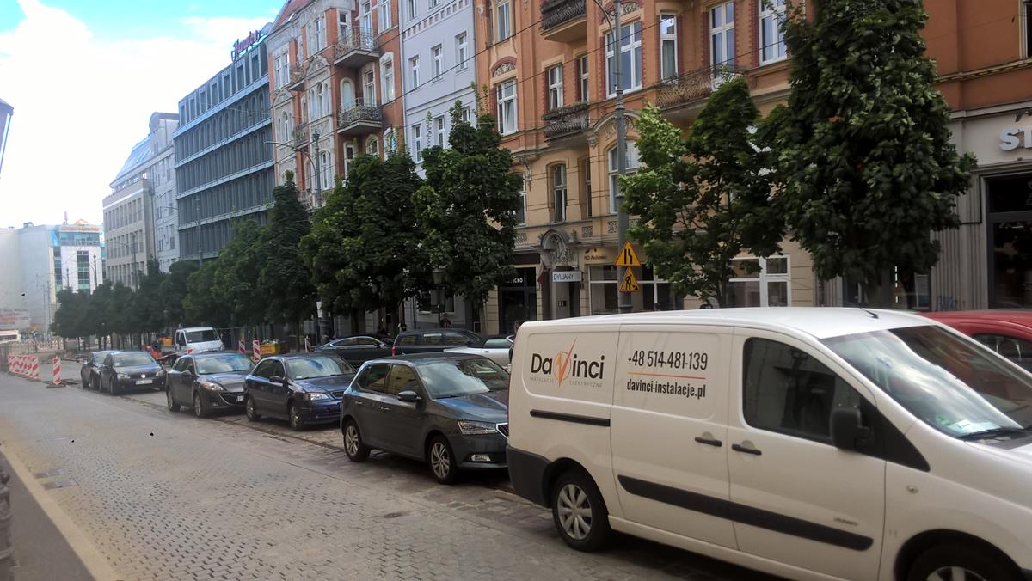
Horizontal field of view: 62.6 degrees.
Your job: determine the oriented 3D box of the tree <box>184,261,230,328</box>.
[{"bbox_3d":[-19.888,1.244,54.738,3.700,6.204,3.700,-3,1,-35],"label":"tree"}]

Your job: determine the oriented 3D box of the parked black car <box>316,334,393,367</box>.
[{"bbox_3d":[-5.400,2.450,33.500,4.750,1.410,1.850,-1,1,22],"label":"parked black car"}]

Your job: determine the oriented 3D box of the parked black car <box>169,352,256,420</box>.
[{"bbox_3d":[-7.500,2.290,21.400,1.770,1.490,4.460,-3,1,-35],"label":"parked black car"}]

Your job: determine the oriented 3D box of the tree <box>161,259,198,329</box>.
[{"bbox_3d":[-23.707,1.280,60.210,3.400,6.893,3.400,-3,1,-35],"label":"tree"}]

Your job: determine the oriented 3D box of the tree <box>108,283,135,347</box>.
[{"bbox_3d":[-35.600,2.250,76.500,2.900,6.100,2.900,-3,1,-36],"label":"tree"}]

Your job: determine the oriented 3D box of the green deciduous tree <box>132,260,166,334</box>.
[{"bbox_3d":[-29.500,1.150,68.000,3.100,7.200,3.100,-3,1,-36],"label":"green deciduous tree"}]

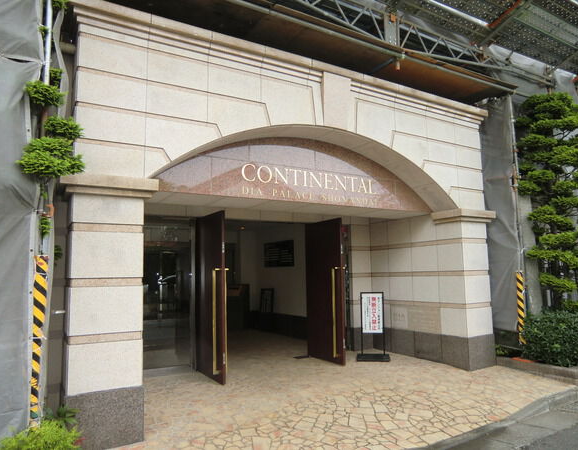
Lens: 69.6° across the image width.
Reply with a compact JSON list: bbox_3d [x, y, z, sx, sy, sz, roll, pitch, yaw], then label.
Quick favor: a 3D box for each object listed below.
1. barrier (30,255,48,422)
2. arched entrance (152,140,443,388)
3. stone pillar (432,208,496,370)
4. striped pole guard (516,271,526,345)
[{"bbox_3d":[-1.909,0.878,3.156,0.080,1.275,0.080,3,-7,-30],"label":"barrier"},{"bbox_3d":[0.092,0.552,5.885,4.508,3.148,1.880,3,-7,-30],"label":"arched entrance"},{"bbox_3d":[2.736,0.976,6.367,0.820,2.316,0.584,3,-7,-30],"label":"stone pillar"},{"bbox_3d":[3.511,1.243,6.290,0.085,1.088,0.085,3,-7,-30],"label":"striped pole guard"}]

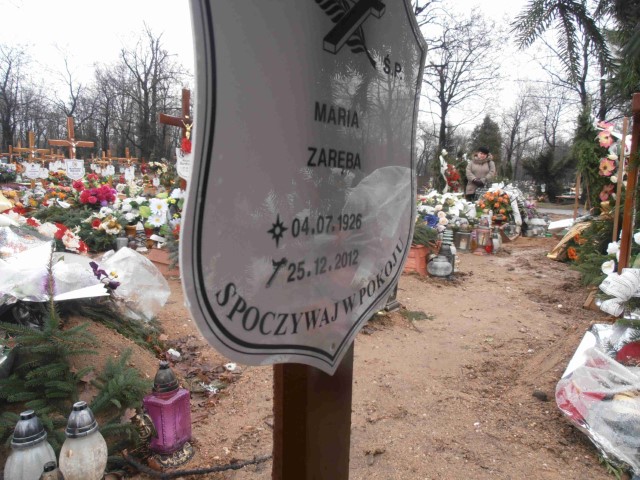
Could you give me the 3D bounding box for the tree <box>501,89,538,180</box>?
[{"bbox_3d":[13.421,-6.998,30.000,2.800,6.400,2.800,0,8,0],"label":"tree"}]

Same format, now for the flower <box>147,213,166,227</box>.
[{"bbox_3d":[-1.179,-0.148,3.200,0.135,0.105,0.060,-3,9,-21],"label":"flower"}]

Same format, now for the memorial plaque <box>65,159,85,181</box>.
[{"bbox_3d":[-3.541,-1.017,6.400,0.280,0.310,0.025,-4,10,-29],"label":"memorial plaque"}]

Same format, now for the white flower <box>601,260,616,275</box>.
[{"bbox_3d":[1.431,0.136,2.200,0.078,0.070,0.065,5,9,30],"label":"white flower"}]

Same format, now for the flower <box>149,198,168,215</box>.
[{"bbox_3d":[-1.165,-0.242,3.200,0.135,0.115,0.060,-3,9,-21],"label":"flower"}]

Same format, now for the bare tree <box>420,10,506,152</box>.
[{"bbox_3d":[7.353,-8.029,25.000,5.800,9.800,5.800,0,8,0],"label":"bare tree"}]

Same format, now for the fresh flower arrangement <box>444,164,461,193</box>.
[{"bbox_3d":[2.688,-1.248,9.000,0.350,0.570,0.300,1,8,10],"label":"fresh flower arrangement"}]

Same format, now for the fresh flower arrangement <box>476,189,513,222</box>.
[{"bbox_3d":[1.848,-0.365,4.700,0.380,0.360,0.320,4,9,20],"label":"fresh flower arrangement"}]

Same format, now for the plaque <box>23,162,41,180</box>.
[{"bbox_3d":[-5.322,-1.266,8.200,0.310,0.340,0.030,-7,10,-40],"label":"plaque"}]

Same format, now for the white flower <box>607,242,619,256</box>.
[{"bbox_3d":[1.483,0.048,2.250,0.062,0.070,0.060,5,9,30],"label":"white flower"}]

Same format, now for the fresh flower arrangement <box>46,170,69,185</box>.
[{"bbox_3d":[-4.733,-1.127,8.000,0.420,0.270,0.360,-4,10,-30],"label":"fresh flower arrangement"}]

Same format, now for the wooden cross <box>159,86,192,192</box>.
[{"bbox_3d":[-1.324,-0.947,4.400,0.600,1.170,0.100,-4,11,-42],"label":"wooden cross"}]

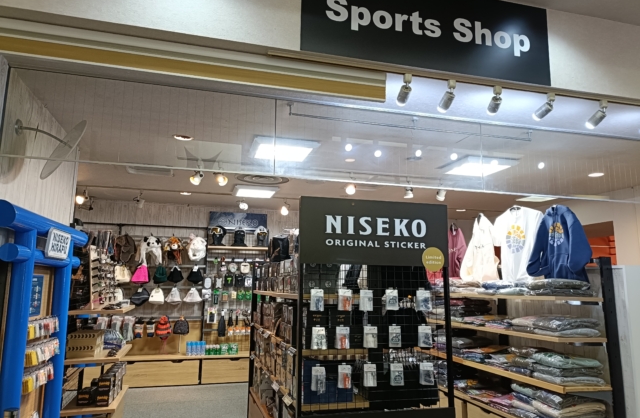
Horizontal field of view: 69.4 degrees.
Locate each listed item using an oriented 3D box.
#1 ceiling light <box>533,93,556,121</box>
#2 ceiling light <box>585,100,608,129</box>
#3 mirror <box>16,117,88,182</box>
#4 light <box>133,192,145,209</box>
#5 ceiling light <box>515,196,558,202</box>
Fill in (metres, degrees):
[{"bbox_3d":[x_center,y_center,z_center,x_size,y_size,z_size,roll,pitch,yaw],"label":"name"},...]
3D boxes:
[{"bbox_3d":[1.721,-0.765,3.503,0.072,0.195,0.155,6,-11,-31],"label":"ceiling light"},{"bbox_3d":[2.196,-0.733,3.632,0.072,0.213,0.155,5,-10,-26],"label":"ceiling light"},{"bbox_3d":[-1.626,-0.375,2.789,0.450,0.410,0.350,-8,-13,43],"label":"mirror"},{"bbox_3d":[-2.265,-0.110,5.794,0.130,0.210,0.150,-7,-12,39],"label":"light"},{"bbox_3d":[2.843,-0.169,5.930,0.490,0.050,0.490,3,-10,-15],"label":"ceiling light"}]

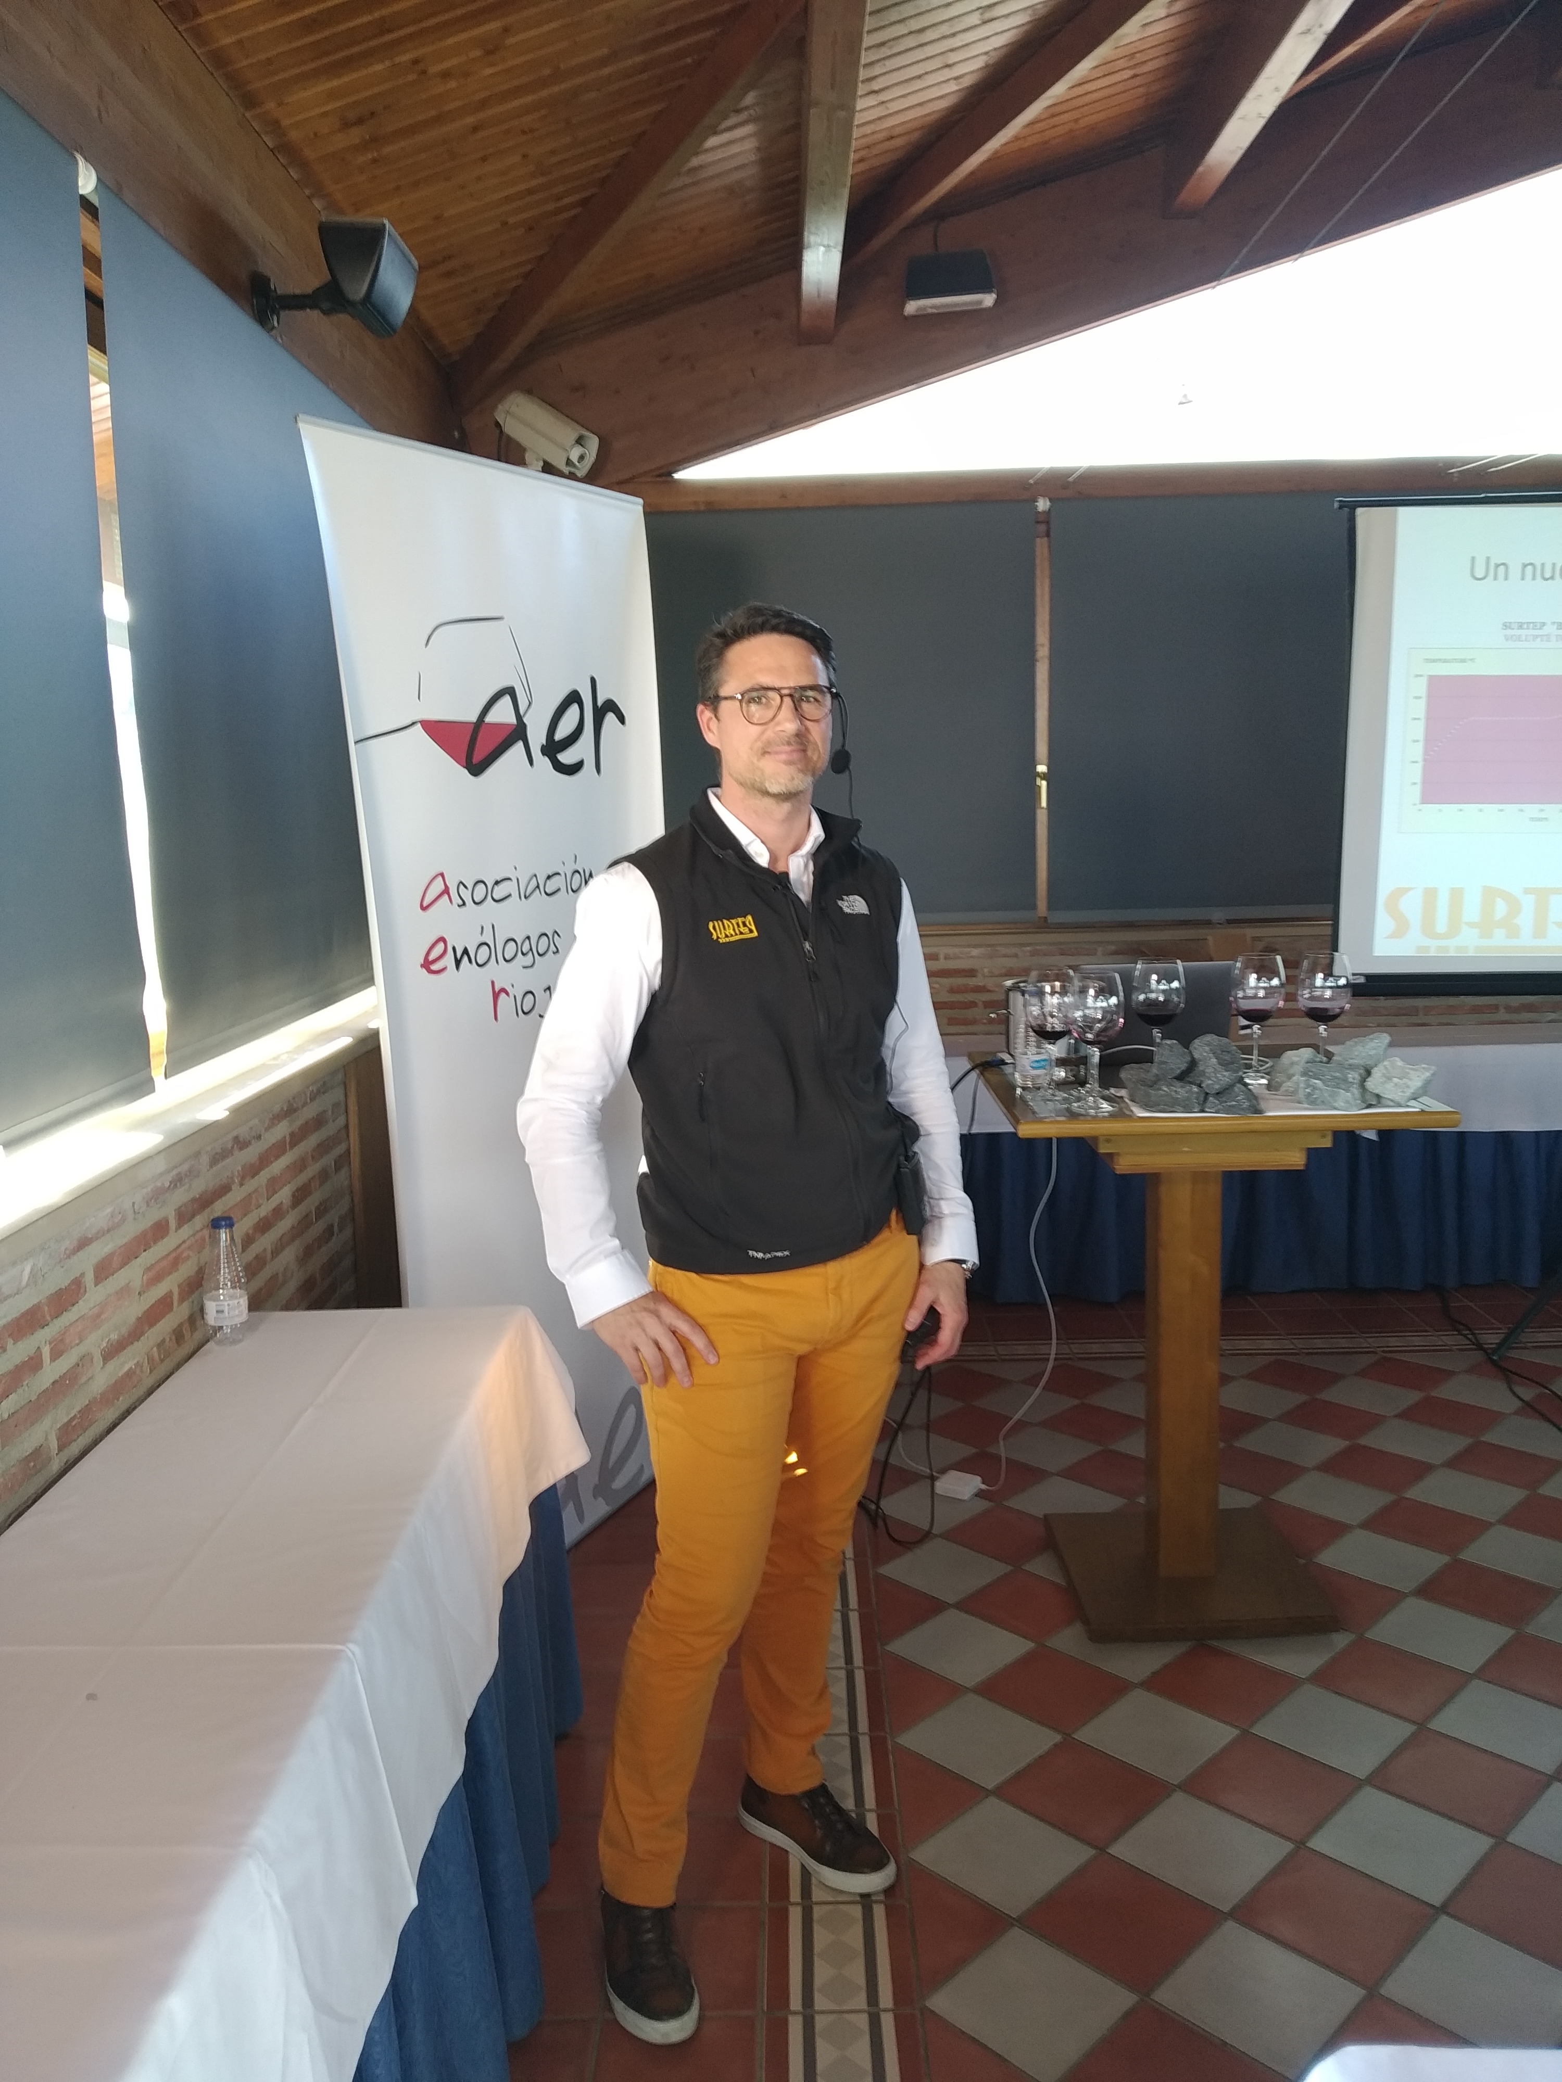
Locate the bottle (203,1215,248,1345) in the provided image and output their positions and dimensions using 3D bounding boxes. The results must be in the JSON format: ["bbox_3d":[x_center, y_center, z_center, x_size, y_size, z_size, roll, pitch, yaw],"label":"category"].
[{"bbox_3d":[-0.827,0.352,2.310,0.066,0.186,0.066,-1,8,0],"label":"bottle"}]

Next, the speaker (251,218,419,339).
[{"bbox_3d":[-0.895,-1.507,3.140,0.285,0.170,0.240,-2,8,1],"label":"speaker"}]

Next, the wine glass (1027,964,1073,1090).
[{"bbox_3d":[0.483,-0.018,2.769,0.098,0.225,0.098,-1,8,0],"label":"wine glass"}]

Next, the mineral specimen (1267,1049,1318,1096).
[{"bbox_3d":[0.906,0.044,2.773,0.086,0.080,0.085,-1,8,0],"label":"mineral specimen"}]

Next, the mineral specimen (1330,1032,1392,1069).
[{"bbox_3d":[1.038,0.022,2.800,0.108,0.075,0.085,-2,8,1],"label":"mineral specimen"}]

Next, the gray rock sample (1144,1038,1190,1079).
[{"bbox_3d":[0.668,0.032,2.700,0.078,0.073,0.070,-2,8,1],"label":"gray rock sample"}]

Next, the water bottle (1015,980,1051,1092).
[{"bbox_3d":[0.462,-0.009,2.865,0.065,0.192,0.065,-2,8,1],"label":"water bottle"}]

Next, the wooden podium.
[{"bbox_3d":[0.753,0.558,2.948,0.710,0.985,0.720,-1,8,0],"label":"wooden podium"}]

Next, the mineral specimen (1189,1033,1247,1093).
[{"bbox_3d":[0.751,0.038,2.690,0.095,0.100,0.080,-2,8,1],"label":"mineral specimen"}]

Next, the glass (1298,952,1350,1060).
[{"bbox_3d":[0.989,-0.043,2.850,0.093,0.225,0.093,-2,8,1],"label":"glass"}]

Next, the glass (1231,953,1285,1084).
[{"bbox_3d":[0.881,-0.045,2.893,0.098,0.225,0.098,-1,8,0],"label":"glass"}]

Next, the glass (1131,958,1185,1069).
[{"bbox_3d":[0.690,-0.033,2.852,0.093,0.225,0.093,-2,8,1],"label":"glass"}]

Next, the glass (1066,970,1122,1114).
[{"bbox_3d":[0.527,0.001,2.626,0.098,0.225,0.098,-1,8,0],"label":"glass"}]

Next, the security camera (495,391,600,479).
[{"bbox_3d":[-0.704,-1.835,4.749,0.300,0.120,0.130,35,20,15],"label":"security camera"}]

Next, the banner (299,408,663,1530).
[{"bbox_3d":[-0.482,0.002,3.031,0.100,2.120,0.890,1,8,30],"label":"banner"}]

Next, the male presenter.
[{"bbox_3d":[-0.029,0.316,2.098,0.600,1.755,0.400,-6,9,-27],"label":"male presenter"}]

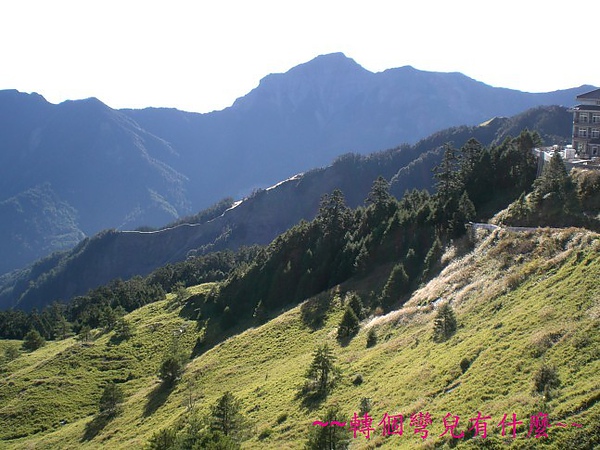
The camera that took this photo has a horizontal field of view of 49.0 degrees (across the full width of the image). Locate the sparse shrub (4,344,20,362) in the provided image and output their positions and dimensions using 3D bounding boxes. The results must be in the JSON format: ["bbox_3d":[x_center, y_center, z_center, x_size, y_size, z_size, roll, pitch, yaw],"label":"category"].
[{"bbox_3d":[-49.321,22.044,113.000,2.690,2.995,2.555,0,9,0],"label":"sparse shrub"}]

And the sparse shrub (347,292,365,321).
[{"bbox_3d":[7.920,11.630,94.000,2.517,3.876,2.391,0,9,0],"label":"sparse shrub"}]

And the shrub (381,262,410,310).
[{"bbox_3d":[15.660,10.080,108.000,4.770,7.870,4.770,0,10,0],"label":"shrub"}]

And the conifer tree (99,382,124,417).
[{"bbox_3d":[-25.755,23.842,90.000,3.481,4.506,3.307,0,9,0],"label":"conifer tree"}]

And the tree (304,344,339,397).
[{"bbox_3d":[2.220,15.020,68.000,3.844,5.207,3.652,0,9,0],"label":"tree"}]

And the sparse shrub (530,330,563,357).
[{"bbox_3d":[20.208,9.715,54.000,2.571,1.918,2.442,0,9,0],"label":"sparse shrub"}]

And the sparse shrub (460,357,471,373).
[{"bbox_3d":[12.060,10.170,48.000,0.710,1.170,0.710,0,10,0],"label":"sparse shrub"}]

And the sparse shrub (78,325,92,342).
[{"bbox_3d":[-46.240,23.390,142.000,2.930,3.880,2.930,0,10,0],"label":"sparse shrub"}]

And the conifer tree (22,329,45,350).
[{"bbox_3d":[-49.359,21.207,122.000,3.993,3.952,3.794,0,9,0],"label":"conifer tree"}]

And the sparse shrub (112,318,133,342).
[{"bbox_3d":[-39.070,23.000,145.000,4.270,5.720,4.270,0,10,0],"label":"sparse shrub"}]

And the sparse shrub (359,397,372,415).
[{"bbox_3d":[5.668,15.619,57.000,1.187,1.511,1.128,0,9,0],"label":"sparse shrub"}]

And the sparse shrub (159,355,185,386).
[{"bbox_3d":[-17.950,20.320,92.000,3.520,4.470,3.520,0,10,0],"label":"sparse shrub"}]

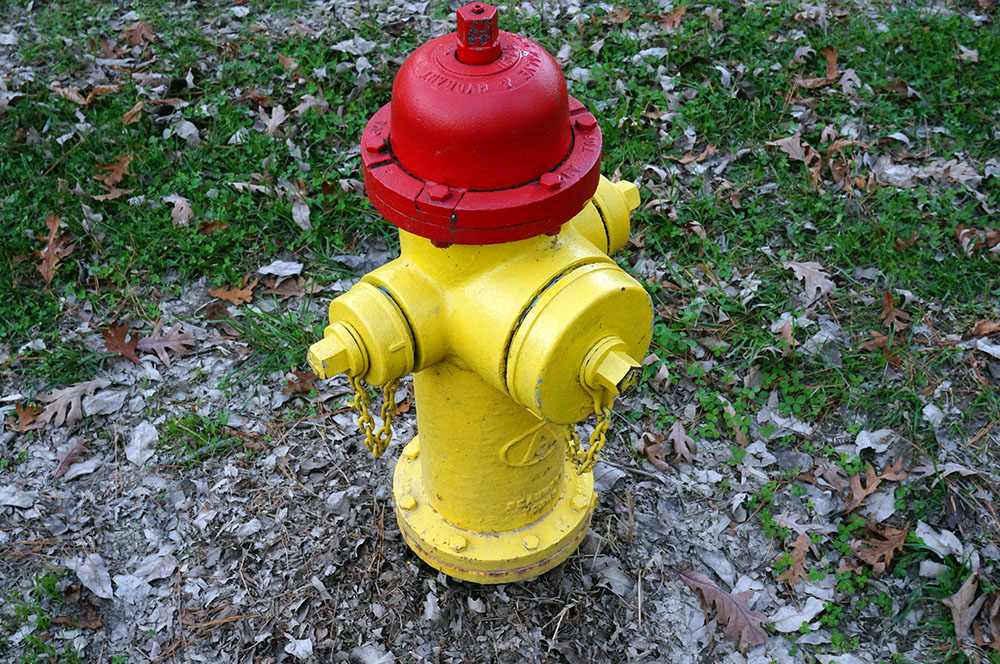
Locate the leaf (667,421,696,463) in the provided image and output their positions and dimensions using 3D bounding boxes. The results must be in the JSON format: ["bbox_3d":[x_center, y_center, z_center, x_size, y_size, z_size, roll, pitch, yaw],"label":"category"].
[{"bbox_3d":[0.270,0.162,1.722,0.040,0.016,0.078,1,43,3],"label":"leaf"}]

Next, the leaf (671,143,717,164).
[{"bbox_3d":[0.394,-0.356,2.353,0.112,0.030,0.039,-19,53,-11],"label":"leaf"}]

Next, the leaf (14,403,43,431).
[{"bbox_3d":[-0.756,0.137,1.852,0.045,0.020,0.048,8,49,3],"label":"leaf"}]

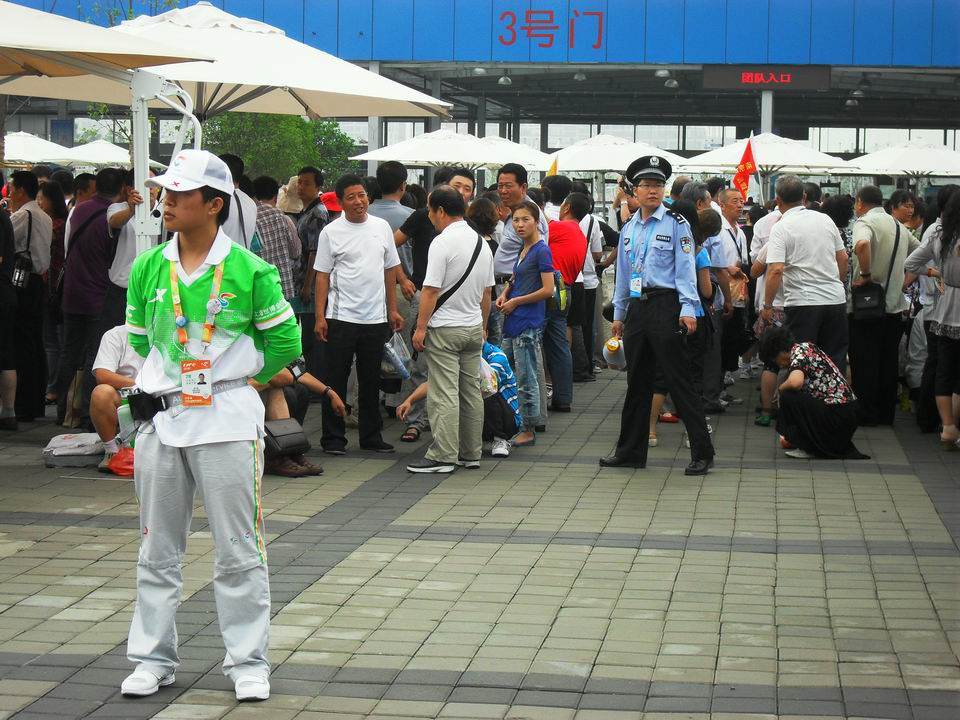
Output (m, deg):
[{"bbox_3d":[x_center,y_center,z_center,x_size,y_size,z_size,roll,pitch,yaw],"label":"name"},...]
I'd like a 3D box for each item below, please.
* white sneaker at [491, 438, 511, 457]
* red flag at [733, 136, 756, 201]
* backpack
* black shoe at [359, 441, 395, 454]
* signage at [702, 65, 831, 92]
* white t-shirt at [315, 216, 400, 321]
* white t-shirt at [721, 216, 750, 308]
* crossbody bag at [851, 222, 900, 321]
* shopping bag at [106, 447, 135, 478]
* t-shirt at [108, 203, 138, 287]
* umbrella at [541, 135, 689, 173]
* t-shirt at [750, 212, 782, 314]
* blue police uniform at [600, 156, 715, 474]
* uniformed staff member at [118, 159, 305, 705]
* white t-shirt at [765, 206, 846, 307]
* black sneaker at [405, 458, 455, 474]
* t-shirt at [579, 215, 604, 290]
[{"bbox_3d":[0.132,0.529,13.069,0.105,0.110,0.275,1,4,7],"label":"white sneaker"},{"bbox_3d":[2.292,-1.659,18.500,0.230,0.550,0.120,1,4,6],"label":"red flag"},{"bbox_3d":[0.527,-0.465,14.700,0.160,0.330,0.260,-1,5,-21],"label":"backpack"},{"bbox_3d":[-0.632,0.526,13.049,0.270,0.095,0.100,4,5,38],"label":"black shoe"},{"bbox_3d":[8.587,-8.437,64.000,3.800,0.830,0.220,1,4,8],"label":"signage"},{"bbox_3d":[-0.757,-0.559,13.200,0.500,0.670,0.290,0,5,-10],"label":"white t-shirt"},{"bbox_3d":[1.998,-0.770,16.700,0.280,0.700,0.430,5,6,44],"label":"white t-shirt"},{"bbox_3d":[2.806,-0.628,15.150,0.360,0.700,0.270,3,5,20],"label":"crossbody bag"},{"bbox_3d":[-1.944,0.543,11.882,0.270,0.190,0.200,1,4,0],"label":"shopping bag"},{"bbox_3d":[-2.236,-0.758,13.900,0.440,0.600,0.300,-2,5,-30],"label":"t-shirt"},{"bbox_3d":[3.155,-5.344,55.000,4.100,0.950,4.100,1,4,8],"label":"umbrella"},{"bbox_3d":[2.111,-0.701,14.900,0.480,0.700,0.290,1,4,3],"label":"t-shirt"},{"bbox_3d":[1.032,-0.260,12.420,0.620,1.810,0.400,4,5,33],"label":"blue police uniform"},{"bbox_3d":[-0.873,0.202,6.870,0.550,1.730,0.400,2,5,16],"label":"uniformed staff member"},{"bbox_3d":[2.134,-0.679,14.000,0.520,0.640,0.300,0,5,-13],"label":"white t-shirt"},{"bbox_3d":[-0.281,0.597,12.216,0.285,0.110,0.105,0,4,-5],"label":"black sneaker"},{"bbox_3d":[0.957,-0.957,19.000,0.280,0.670,0.420,-2,5,-37],"label":"t-shirt"}]

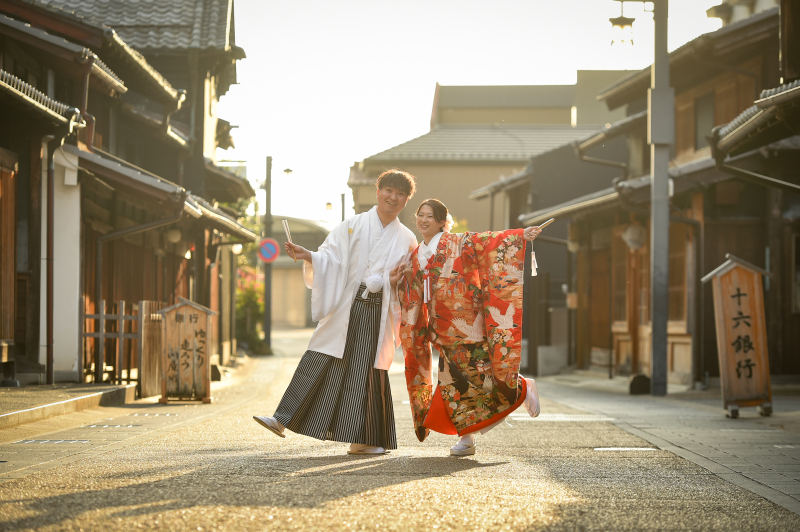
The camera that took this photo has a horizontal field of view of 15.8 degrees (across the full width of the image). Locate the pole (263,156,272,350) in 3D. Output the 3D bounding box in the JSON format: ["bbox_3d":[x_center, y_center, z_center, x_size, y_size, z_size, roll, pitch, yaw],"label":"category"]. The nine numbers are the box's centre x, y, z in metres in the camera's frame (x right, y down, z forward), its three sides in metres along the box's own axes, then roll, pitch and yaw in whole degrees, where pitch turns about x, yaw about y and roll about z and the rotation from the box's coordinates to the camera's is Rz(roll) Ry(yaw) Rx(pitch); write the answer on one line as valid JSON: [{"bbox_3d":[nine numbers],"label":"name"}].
[{"bbox_3d":[-3.314,-0.313,72.200,0.160,4.850,0.160,0,-1,0],"label":"pole"}]

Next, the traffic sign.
[{"bbox_3d":[-3.255,-0.387,72.000,0.600,0.600,0.060,0,-1,-10],"label":"traffic sign"}]

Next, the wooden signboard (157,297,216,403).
[{"bbox_3d":[-2.010,0.794,27.300,0.560,1.010,0.290,0,-1,-2],"label":"wooden signboard"}]

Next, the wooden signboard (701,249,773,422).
[{"bbox_3d":[2.658,0.547,22.400,0.560,1.280,0.290,-4,-1,-1],"label":"wooden signboard"}]

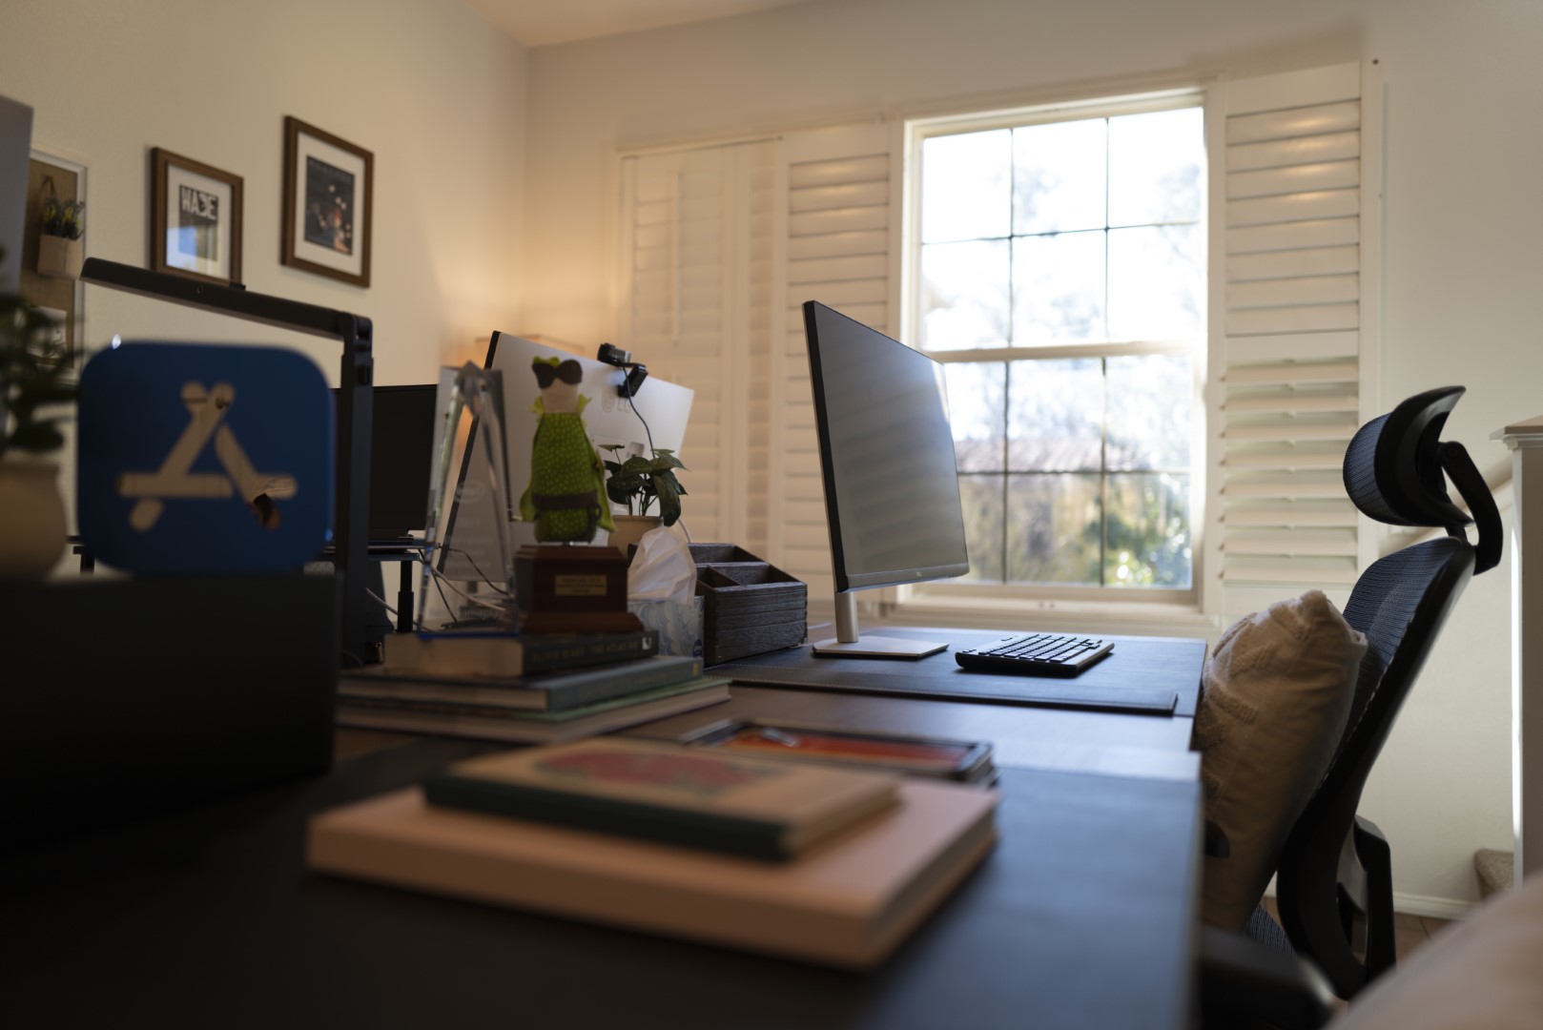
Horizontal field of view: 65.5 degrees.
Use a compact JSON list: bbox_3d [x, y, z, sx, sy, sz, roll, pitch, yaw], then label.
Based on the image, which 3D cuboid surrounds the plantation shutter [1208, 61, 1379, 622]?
[{"bbox_3d":[1.413,-0.459,3.275,0.429,1.500,0.060,0,-1,25],"label":"plantation shutter"}]

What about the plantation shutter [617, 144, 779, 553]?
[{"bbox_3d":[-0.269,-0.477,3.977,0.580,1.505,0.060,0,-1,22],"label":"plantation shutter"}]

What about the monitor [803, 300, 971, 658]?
[{"bbox_3d":[0.170,-0.029,1.756,0.180,0.460,0.612,0,-1,23],"label":"monitor"}]

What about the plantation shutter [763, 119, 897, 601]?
[{"bbox_3d":[0.181,-0.466,3.741,0.405,1.495,0.060,0,-1,22],"label":"plantation shutter"}]

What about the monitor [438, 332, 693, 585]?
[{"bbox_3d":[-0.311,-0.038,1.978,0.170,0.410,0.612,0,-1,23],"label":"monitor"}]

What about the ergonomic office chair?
[{"bbox_3d":[0.464,0.427,1.451,0.680,1.140,0.660,0,-1,25],"label":"ergonomic office chair"}]

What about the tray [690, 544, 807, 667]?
[{"bbox_3d":[-0.069,0.118,1.720,0.126,0.153,0.341,0,-1,21],"label":"tray"}]

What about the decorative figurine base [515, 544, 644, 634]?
[{"bbox_3d":[-0.190,0.069,1.133,0.112,0.077,0.097,1,-1,-24],"label":"decorative figurine base"}]

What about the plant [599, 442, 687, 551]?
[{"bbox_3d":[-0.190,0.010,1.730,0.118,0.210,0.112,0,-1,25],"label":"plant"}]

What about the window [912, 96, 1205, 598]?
[{"bbox_3d":[0.826,-0.479,3.557,0.885,1.450,0.100,0,-1,22],"label":"window"}]

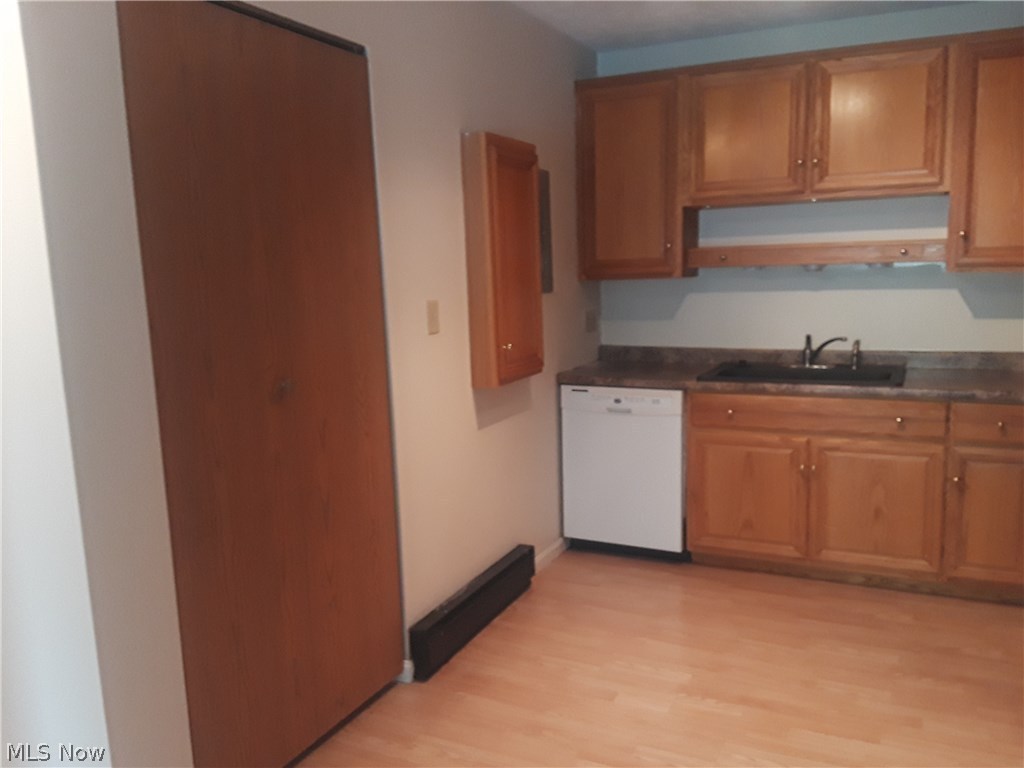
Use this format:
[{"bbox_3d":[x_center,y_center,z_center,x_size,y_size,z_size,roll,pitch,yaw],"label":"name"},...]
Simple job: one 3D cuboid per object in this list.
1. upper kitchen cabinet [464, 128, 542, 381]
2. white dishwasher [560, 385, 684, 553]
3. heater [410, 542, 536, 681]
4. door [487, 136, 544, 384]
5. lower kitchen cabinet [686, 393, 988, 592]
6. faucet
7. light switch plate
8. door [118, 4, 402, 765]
[{"bbox_3d":[-0.023,-0.491,3.345,0.110,0.957,0.449,2,9,26],"label":"upper kitchen cabinet"},{"bbox_3d":[0.648,0.372,4.189,0.597,0.794,0.600,2,9,26],"label":"white dishwasher"},{"bbox_3d":[-0.127,0.878,3.293,0.070,0.183,0.912,2,9,26],"label":"heater"},{"bbox_3d":[0.021,-0.490,3.329,0.022,0.933,0.439,2,9,26],"label":"door"},{"bbox_3d":[1.478,0.422,3.786,1.200,0.842,0.622,2,9,26],"label":"lower kitchen cabinet"},{"bbox_3d":[1.486,-0.154,3.939,0.205,0.155,0.055,4,10,36],"label":"faucet"},{"bbox_3d":[-0.277,-0.241,2.961,0.008,0.116,0.075,2,9,26],"label":"light switch plate"},{"bbox_3d":[-0.641,0.074,2.333,0.035,2.055,0.923,2,9,26],"label":"door"}]

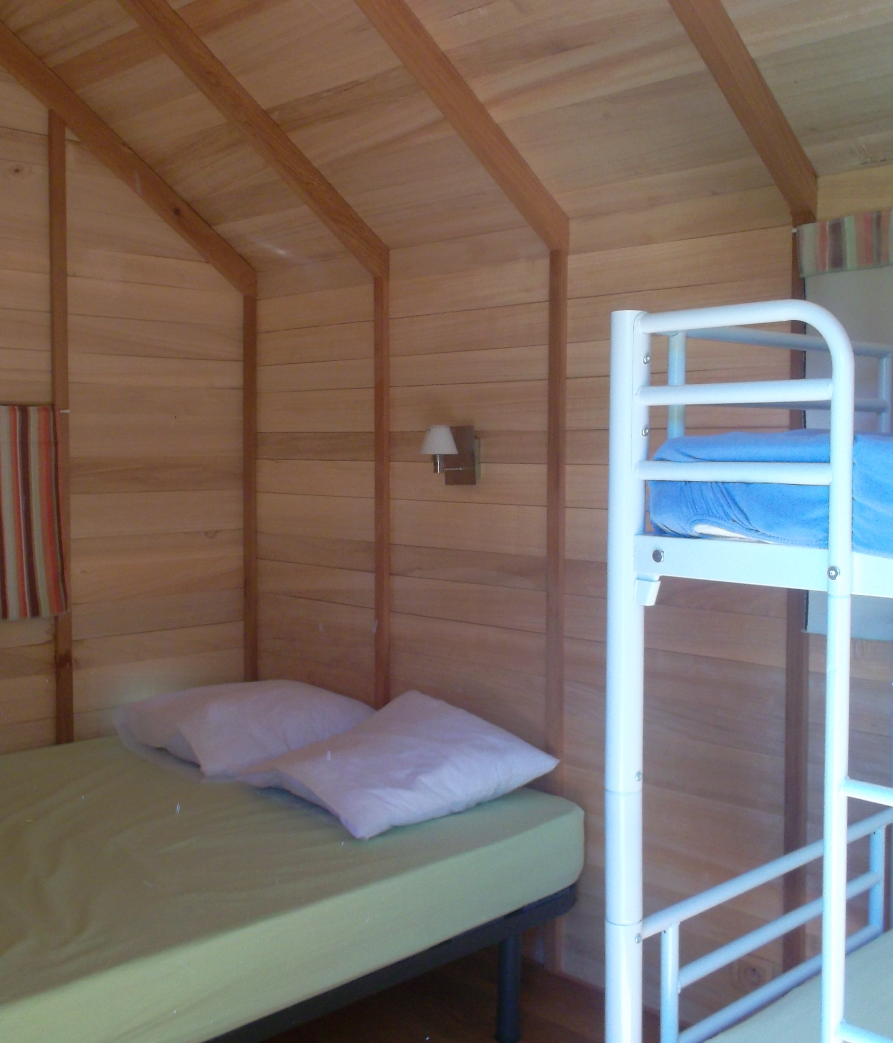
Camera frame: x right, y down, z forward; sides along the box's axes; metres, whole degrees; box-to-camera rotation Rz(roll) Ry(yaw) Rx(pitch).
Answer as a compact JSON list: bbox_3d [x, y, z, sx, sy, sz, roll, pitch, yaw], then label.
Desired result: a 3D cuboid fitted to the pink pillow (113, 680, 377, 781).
[{"bbox_3d":[-0.588,0.553,3.220,0.580,0.140,0.580,5,9,44],"label":"pink pillow"}]

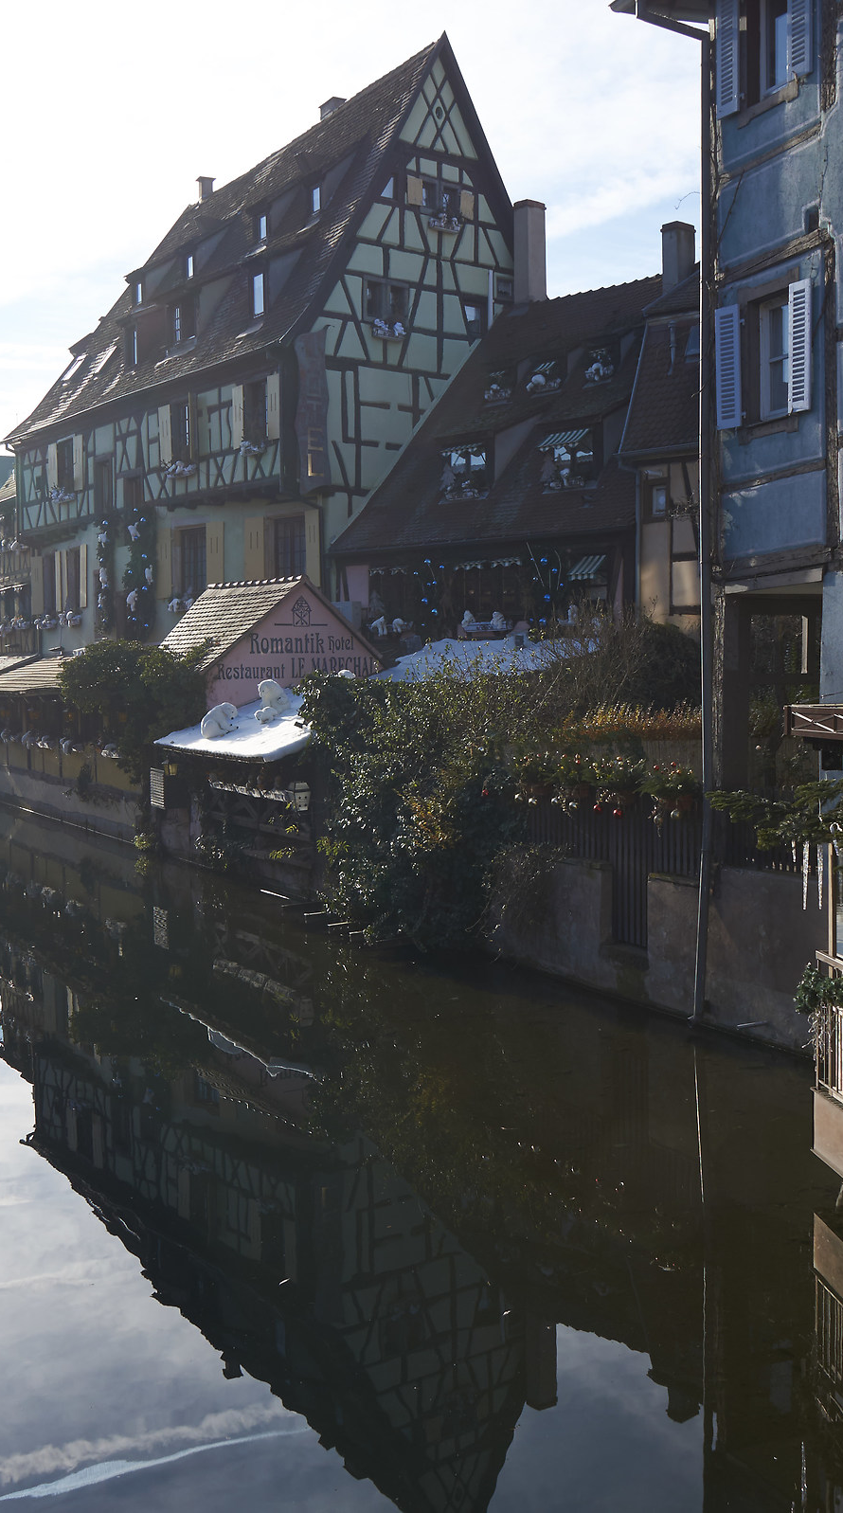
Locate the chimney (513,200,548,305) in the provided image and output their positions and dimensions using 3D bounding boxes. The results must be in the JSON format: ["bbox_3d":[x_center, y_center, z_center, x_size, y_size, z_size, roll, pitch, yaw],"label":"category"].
[{"bbox_3d":[2.818,-12.982,39.490,0.600,2.656,0.600,-4,4,-39],"label":"chimney"}]

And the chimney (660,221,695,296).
[{"bbox_3d":[5.919,-11.437,35.076,0.553,1.618,0.553,-4,4,-39],"label":"chimney"}]

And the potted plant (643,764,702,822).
[{"bbox_3d":[2.862,0.416,17.309,0.494,0.652,0.592,-2,4,-23],"label":"potted plant"}]

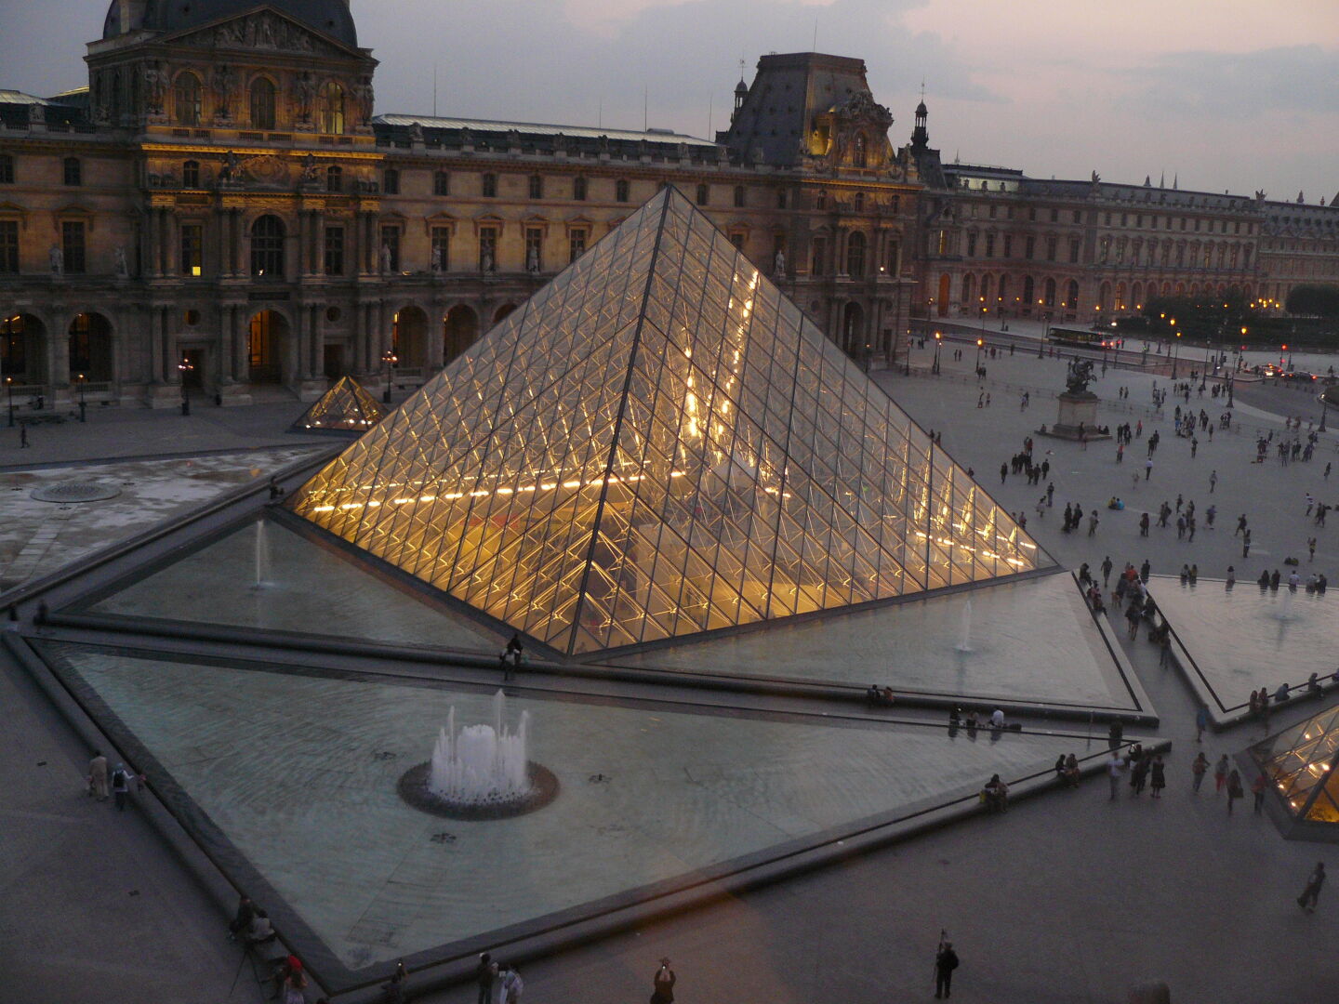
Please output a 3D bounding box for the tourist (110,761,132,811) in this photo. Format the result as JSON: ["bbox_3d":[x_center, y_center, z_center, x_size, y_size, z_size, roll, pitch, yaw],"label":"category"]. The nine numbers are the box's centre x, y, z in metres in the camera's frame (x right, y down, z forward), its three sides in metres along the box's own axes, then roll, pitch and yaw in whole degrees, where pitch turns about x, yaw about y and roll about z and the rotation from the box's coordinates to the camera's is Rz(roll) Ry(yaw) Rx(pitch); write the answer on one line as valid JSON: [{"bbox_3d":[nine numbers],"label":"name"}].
[{"bbox_3d":[-18.296,9.484,46.400,0.580,1.680,0.450,2,12,-1],"label":"tourist"}]

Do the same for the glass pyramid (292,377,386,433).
[{"bbox_3d":[-28.683,-9.152,123.899,7.100,4.300,7.100,4,12,8],"label":"glass pyramid"}]

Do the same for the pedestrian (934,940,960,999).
[{"bbox_3d":[7.767,13.019,38.851,0.650,1.720,0.450,-1,12,-14],"label":"pedestrian"}]

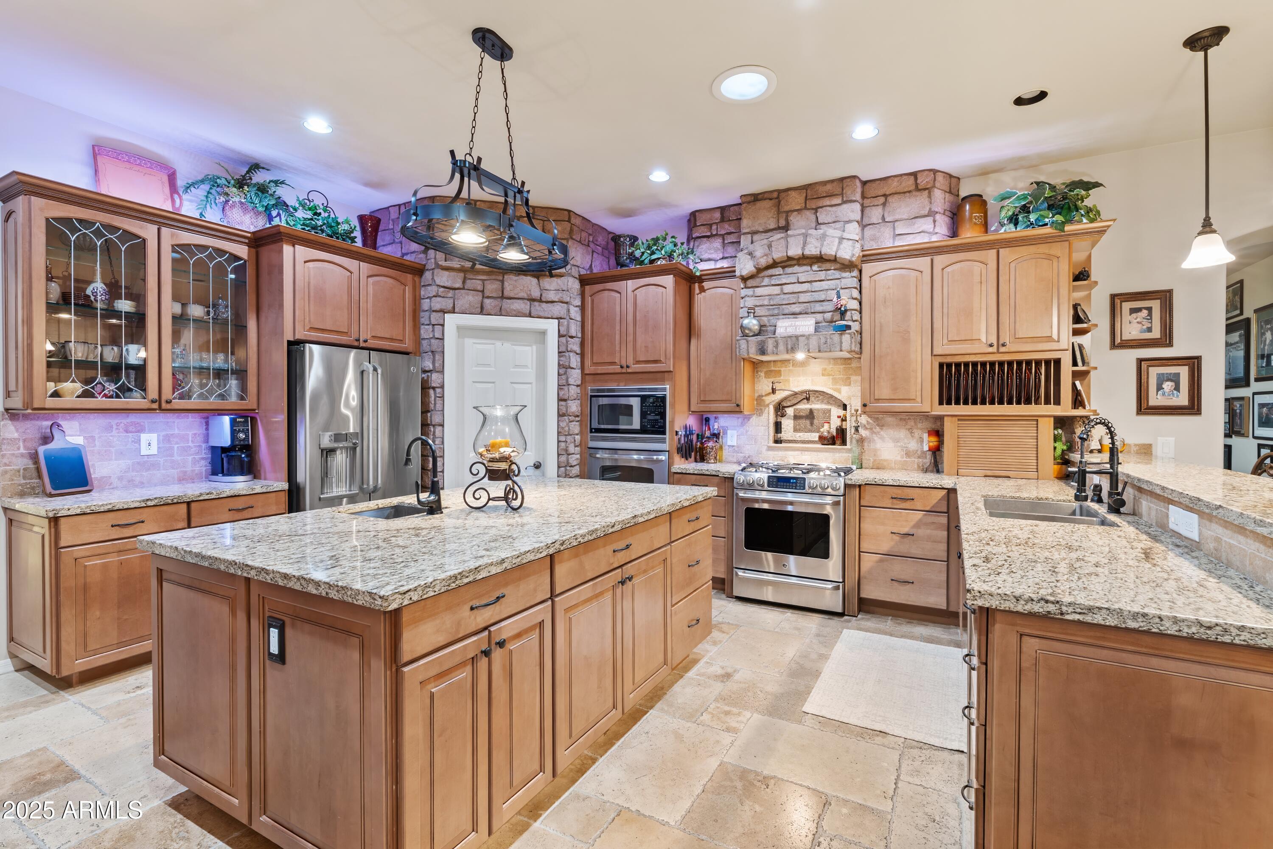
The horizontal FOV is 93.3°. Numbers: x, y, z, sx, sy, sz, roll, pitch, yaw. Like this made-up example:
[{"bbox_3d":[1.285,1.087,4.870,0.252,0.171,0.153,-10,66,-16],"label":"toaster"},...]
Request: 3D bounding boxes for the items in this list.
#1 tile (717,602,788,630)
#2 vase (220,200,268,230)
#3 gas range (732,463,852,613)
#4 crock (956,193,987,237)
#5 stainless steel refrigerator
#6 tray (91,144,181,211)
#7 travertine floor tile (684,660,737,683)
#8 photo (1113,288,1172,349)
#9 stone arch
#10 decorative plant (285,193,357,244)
[{"bbox_3d":[0.780,1.284,3.999,0.393,0.015,0.379,1,1,28],"label":"tile"},{"bbox_3d":[-2.595,-1.330,3.988,0.250,0.270,0.250,0,1,28],"label":"vase"},{"bbox_3d":[1.186,0.800,4.420,0.757,0.940,0.710,0,1,28],"label":"gas range"},{"bbox_3d":[2.317,-1.403,4.150,0.185,0.345,0.185,0,1,28],"label":"crock"},{"bbox_3d":[-2.150,0.388,4.284,0.800,1.775,0.900,0,1,28],"label":"stainless steel refrigerator"},{"bbox_3d":[-2.719,-1.253,3.287,0.070,0.390,0.390,-12,-5,29],"label":"tray"},{"bbox_3d":[0.416,1.295,3.132,0.198,0.012,0.200,0,1,28],"label":"travertine floor tile"},{"bbox_3d":[3.096,-0.637,3.688,0.297,0.338,0.030,1,1,29],"label":"photo"},{"bbox_3d":[1.192,-1.249,4.420,0.890,0.315,0.140,1,1,28],"label":"stone arch"},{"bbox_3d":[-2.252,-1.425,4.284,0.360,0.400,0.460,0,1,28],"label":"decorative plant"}]

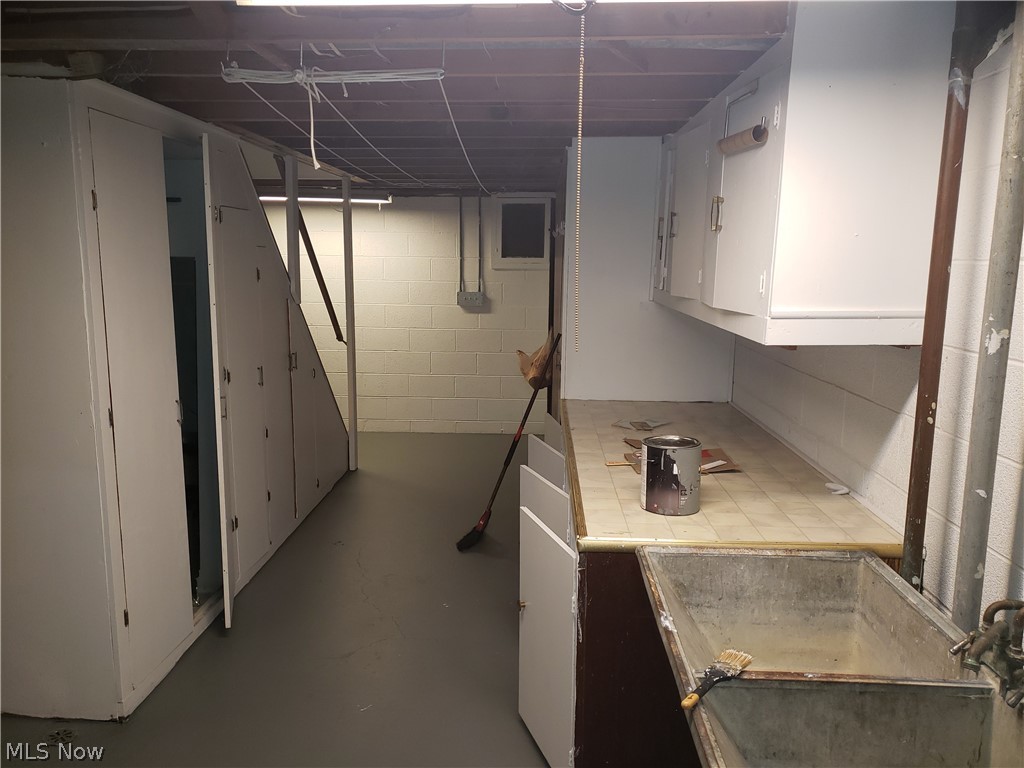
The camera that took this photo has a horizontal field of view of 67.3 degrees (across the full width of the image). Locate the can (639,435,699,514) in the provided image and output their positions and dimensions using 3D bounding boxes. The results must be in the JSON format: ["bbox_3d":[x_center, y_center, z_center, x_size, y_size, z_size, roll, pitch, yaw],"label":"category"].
[{"bbox_3d":[0.458,0.260,2.211,0.167,0.193,0.167,1,9,2],"label":"can"}]

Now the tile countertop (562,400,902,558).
[{"bbox_3d":[0.634,0.264,2.929,0.853,0.038,1.990,1,9,2],"label":"tile countertop"}]

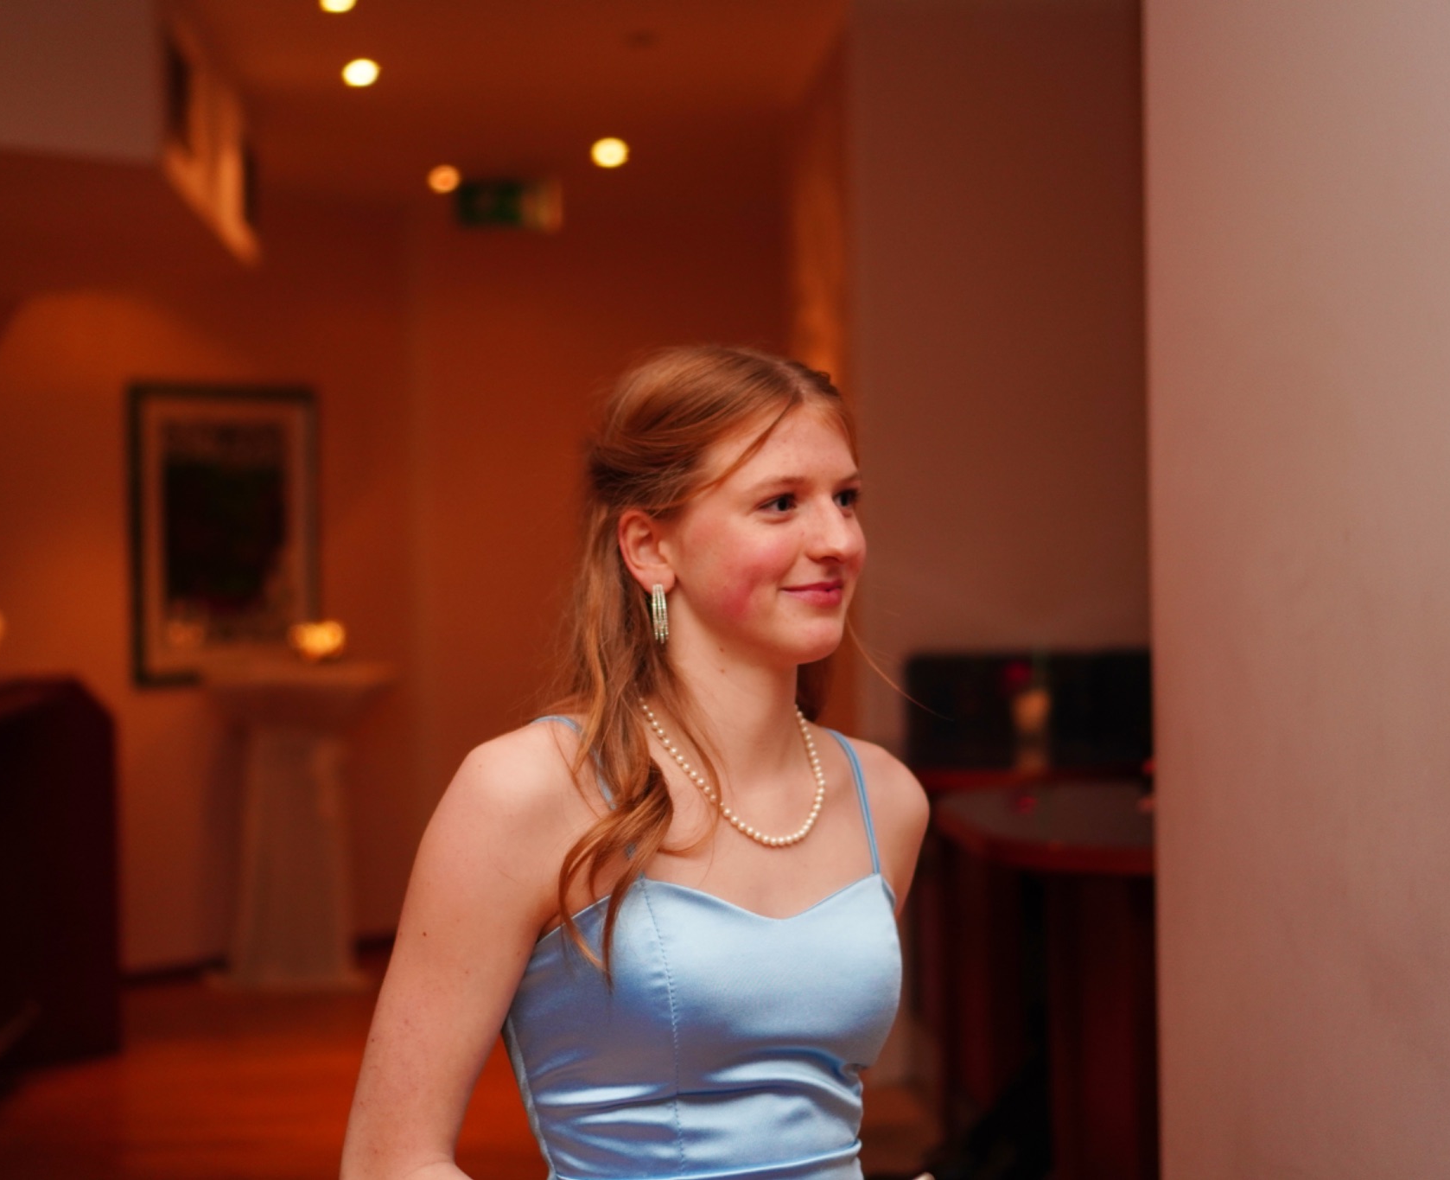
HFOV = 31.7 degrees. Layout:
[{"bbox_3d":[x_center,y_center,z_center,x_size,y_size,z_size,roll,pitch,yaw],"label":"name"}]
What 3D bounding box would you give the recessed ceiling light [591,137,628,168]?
[{"bbox_3d":[-0.391,-1.489,8.711,0.100,0.040,0.100,-1,1,0],"label":"recessed ceiling light"}]

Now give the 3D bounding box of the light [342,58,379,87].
[{"bbox_3d":[-1.020,-1.451,7.169,0.100,0.040,0.100,-1,1,0],"label":"light"}]

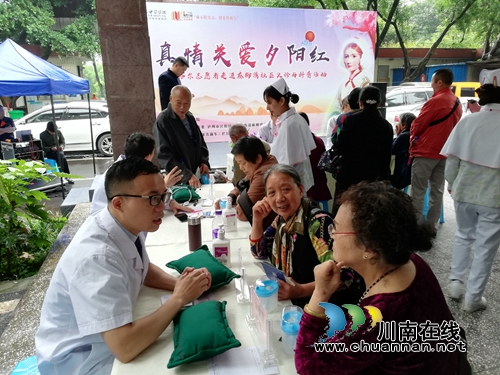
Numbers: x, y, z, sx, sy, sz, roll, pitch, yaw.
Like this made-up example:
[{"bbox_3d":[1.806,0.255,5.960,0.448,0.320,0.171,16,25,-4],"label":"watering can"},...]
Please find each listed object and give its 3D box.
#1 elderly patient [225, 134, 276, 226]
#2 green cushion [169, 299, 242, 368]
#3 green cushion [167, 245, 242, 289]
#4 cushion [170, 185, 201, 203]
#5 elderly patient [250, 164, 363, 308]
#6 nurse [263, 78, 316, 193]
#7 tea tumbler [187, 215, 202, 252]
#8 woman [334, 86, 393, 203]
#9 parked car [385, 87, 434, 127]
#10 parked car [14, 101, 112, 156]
[{"bbox_3d":[-0.041,0.312,2.397,0.600,1.240,0.460,-5,13,-14],"label":"elderly patient"},{"bbox_3d":[-0.140,0.429,1.131,0.205,0.090,0.265,-4,13,-10],"label":"green cushion"},{"bbox_3d":[-0.195,0.339,1.526,0.205,0.090,0.270,-10,15,-33],"label":"green cushion"},{"bbox_3d":[-0.488,0.060,2.799,0.205,0.090,0.260,-5,13,-14],"label":"cushion"},{"bbox_3d":[0.215,0.501,1.710,0.680,1.210,0.520,-10,15,-34],"label":"elderly patient"},{"bbox_3d":[0.319,-0.029,2.999,0.380,1.620,0.440,-6,13,-17],"label":"nurse"},{"bbox_3d":[-0.272,0.226,1.853,0.064,0.180,0.064,-2,13,0],"label":"tea tumbler"},{"bbox_3d":[0.910,-0.028,3.075,0.470,1.550,0.320,-2,13,-3],"label":"woman"},{"bbox_3d":[4.188,-2.163,11.637,4.600,1.680,1.800,-7,14,-22],"label":"parked car"},{"bbox_3d":[-5.656,-1.793,11.654,4.750,1.580,1.830,-3,13,-6],"label":"parked car"}]

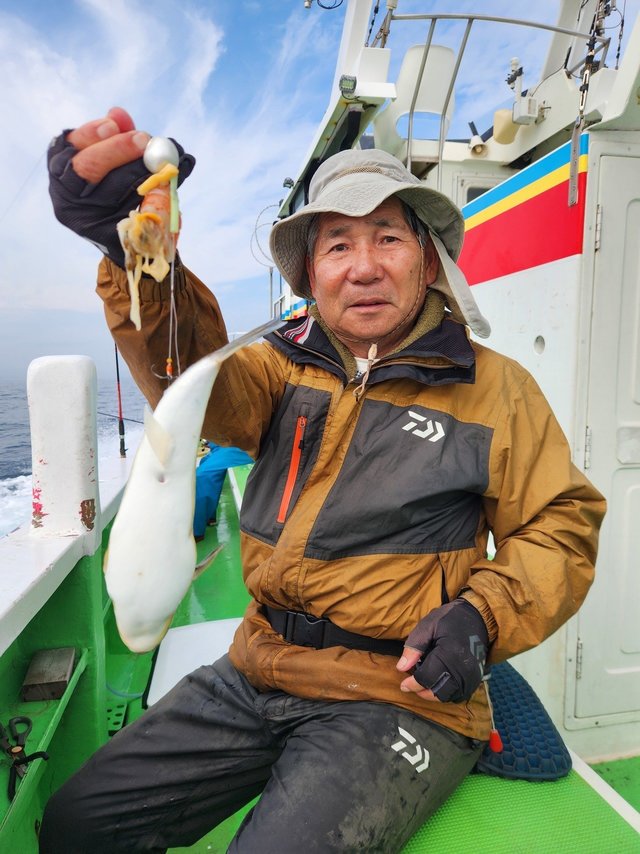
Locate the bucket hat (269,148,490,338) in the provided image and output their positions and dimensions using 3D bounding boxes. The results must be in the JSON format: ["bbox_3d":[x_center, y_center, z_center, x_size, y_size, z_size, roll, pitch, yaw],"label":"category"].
[{"bbox_3d":[0.078,-0.266,0.805,0.300,0.250,0.310,-4,5,16],"label":"bucket hat"}]

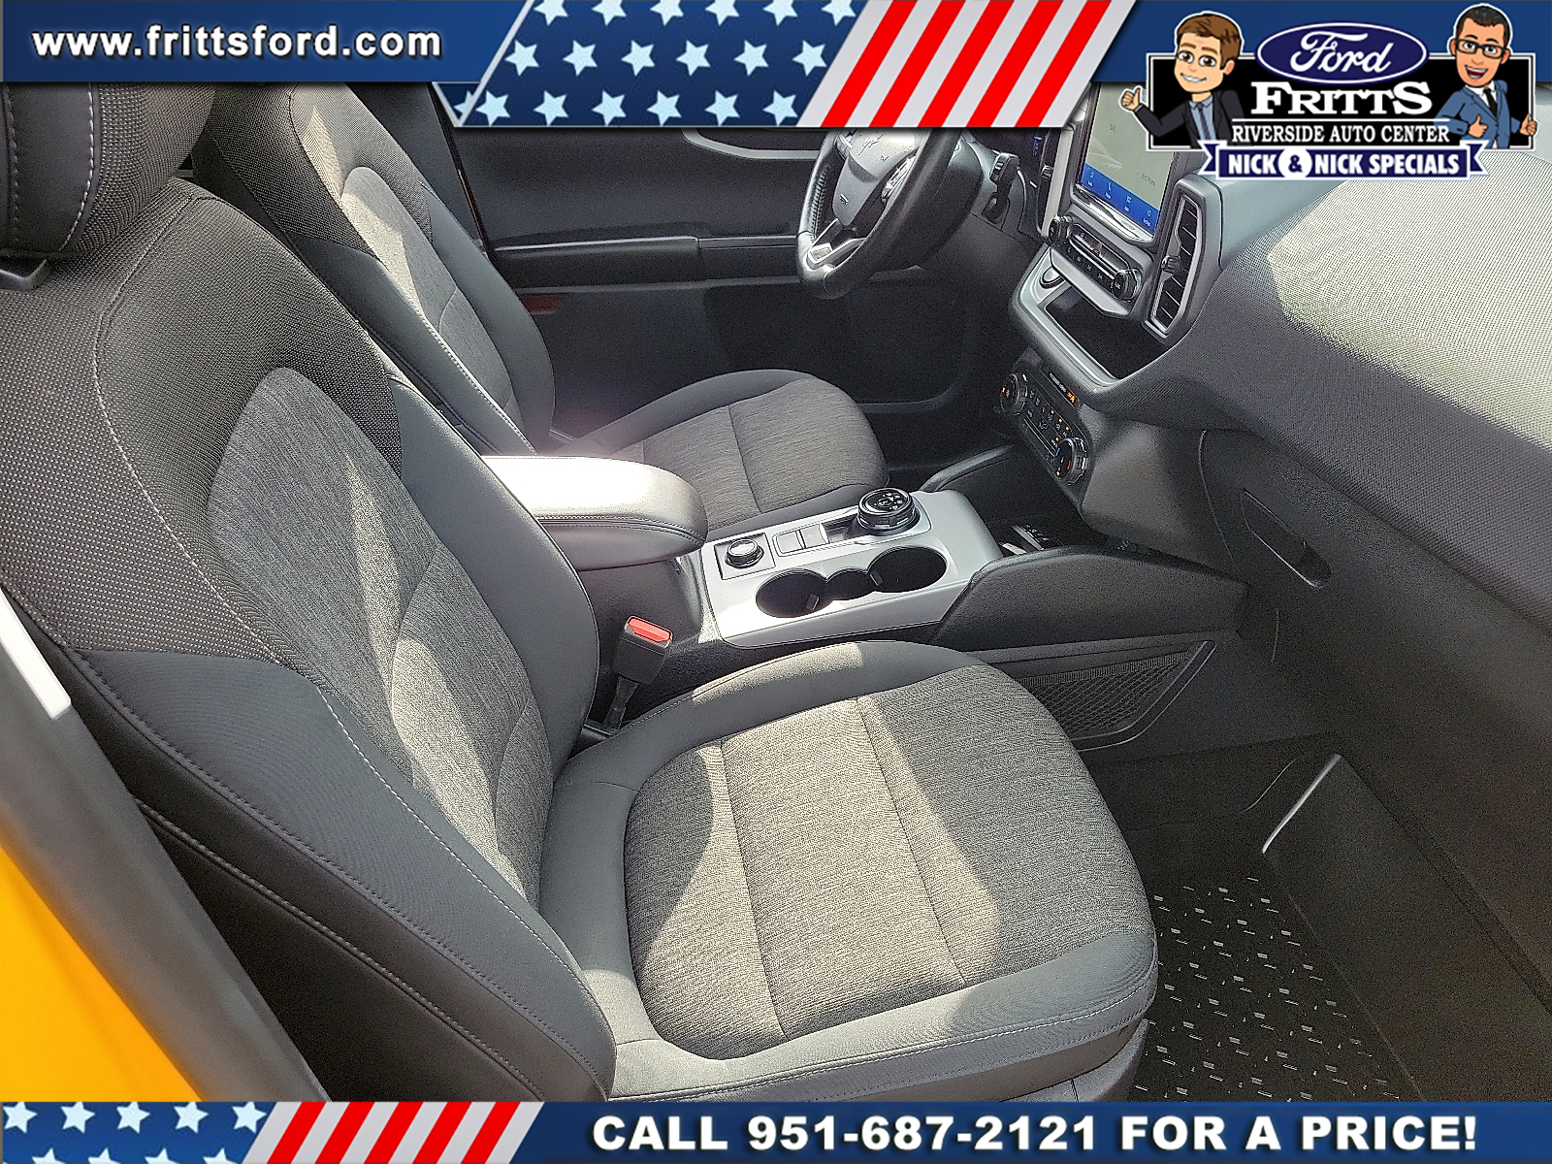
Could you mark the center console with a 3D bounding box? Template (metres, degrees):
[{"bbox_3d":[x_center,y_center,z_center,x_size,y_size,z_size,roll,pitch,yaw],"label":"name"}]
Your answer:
[{"bbox_3d":[0.084,-0.024,1.244,0.320,0.100,0.220,-10,33,-6],"label":"center console"}]

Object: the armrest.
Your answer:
[{"bbox_3d":[-0.222,-0.072,1.147,0.300,0.072,0.180,-5,33,-9],"label":"armrest"}]

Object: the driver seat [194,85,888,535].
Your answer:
[{"bbox_3d":[-0.262,-0.321,1.407,0.820,0.950,0.520,-5,32,-9],"label":"driver seat"}]

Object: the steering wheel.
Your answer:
[{"bbox_3d":[0.144,-0.515,1.379,0.100,0.375,0.375,18,26,-22],"label":"steering wheel"}]

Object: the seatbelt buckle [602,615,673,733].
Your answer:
[{"bbox_3d":[-0.135,0.089,1.087,0.047,0.135,0.030,21,27,-1],"label":"seatbelt buckle"}]

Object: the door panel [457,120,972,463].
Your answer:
[{"bbox_3d":[-0.057,-0.486,1.768,0.870,0.610,0.130,-5,33,-9],"label":"door panel"}]

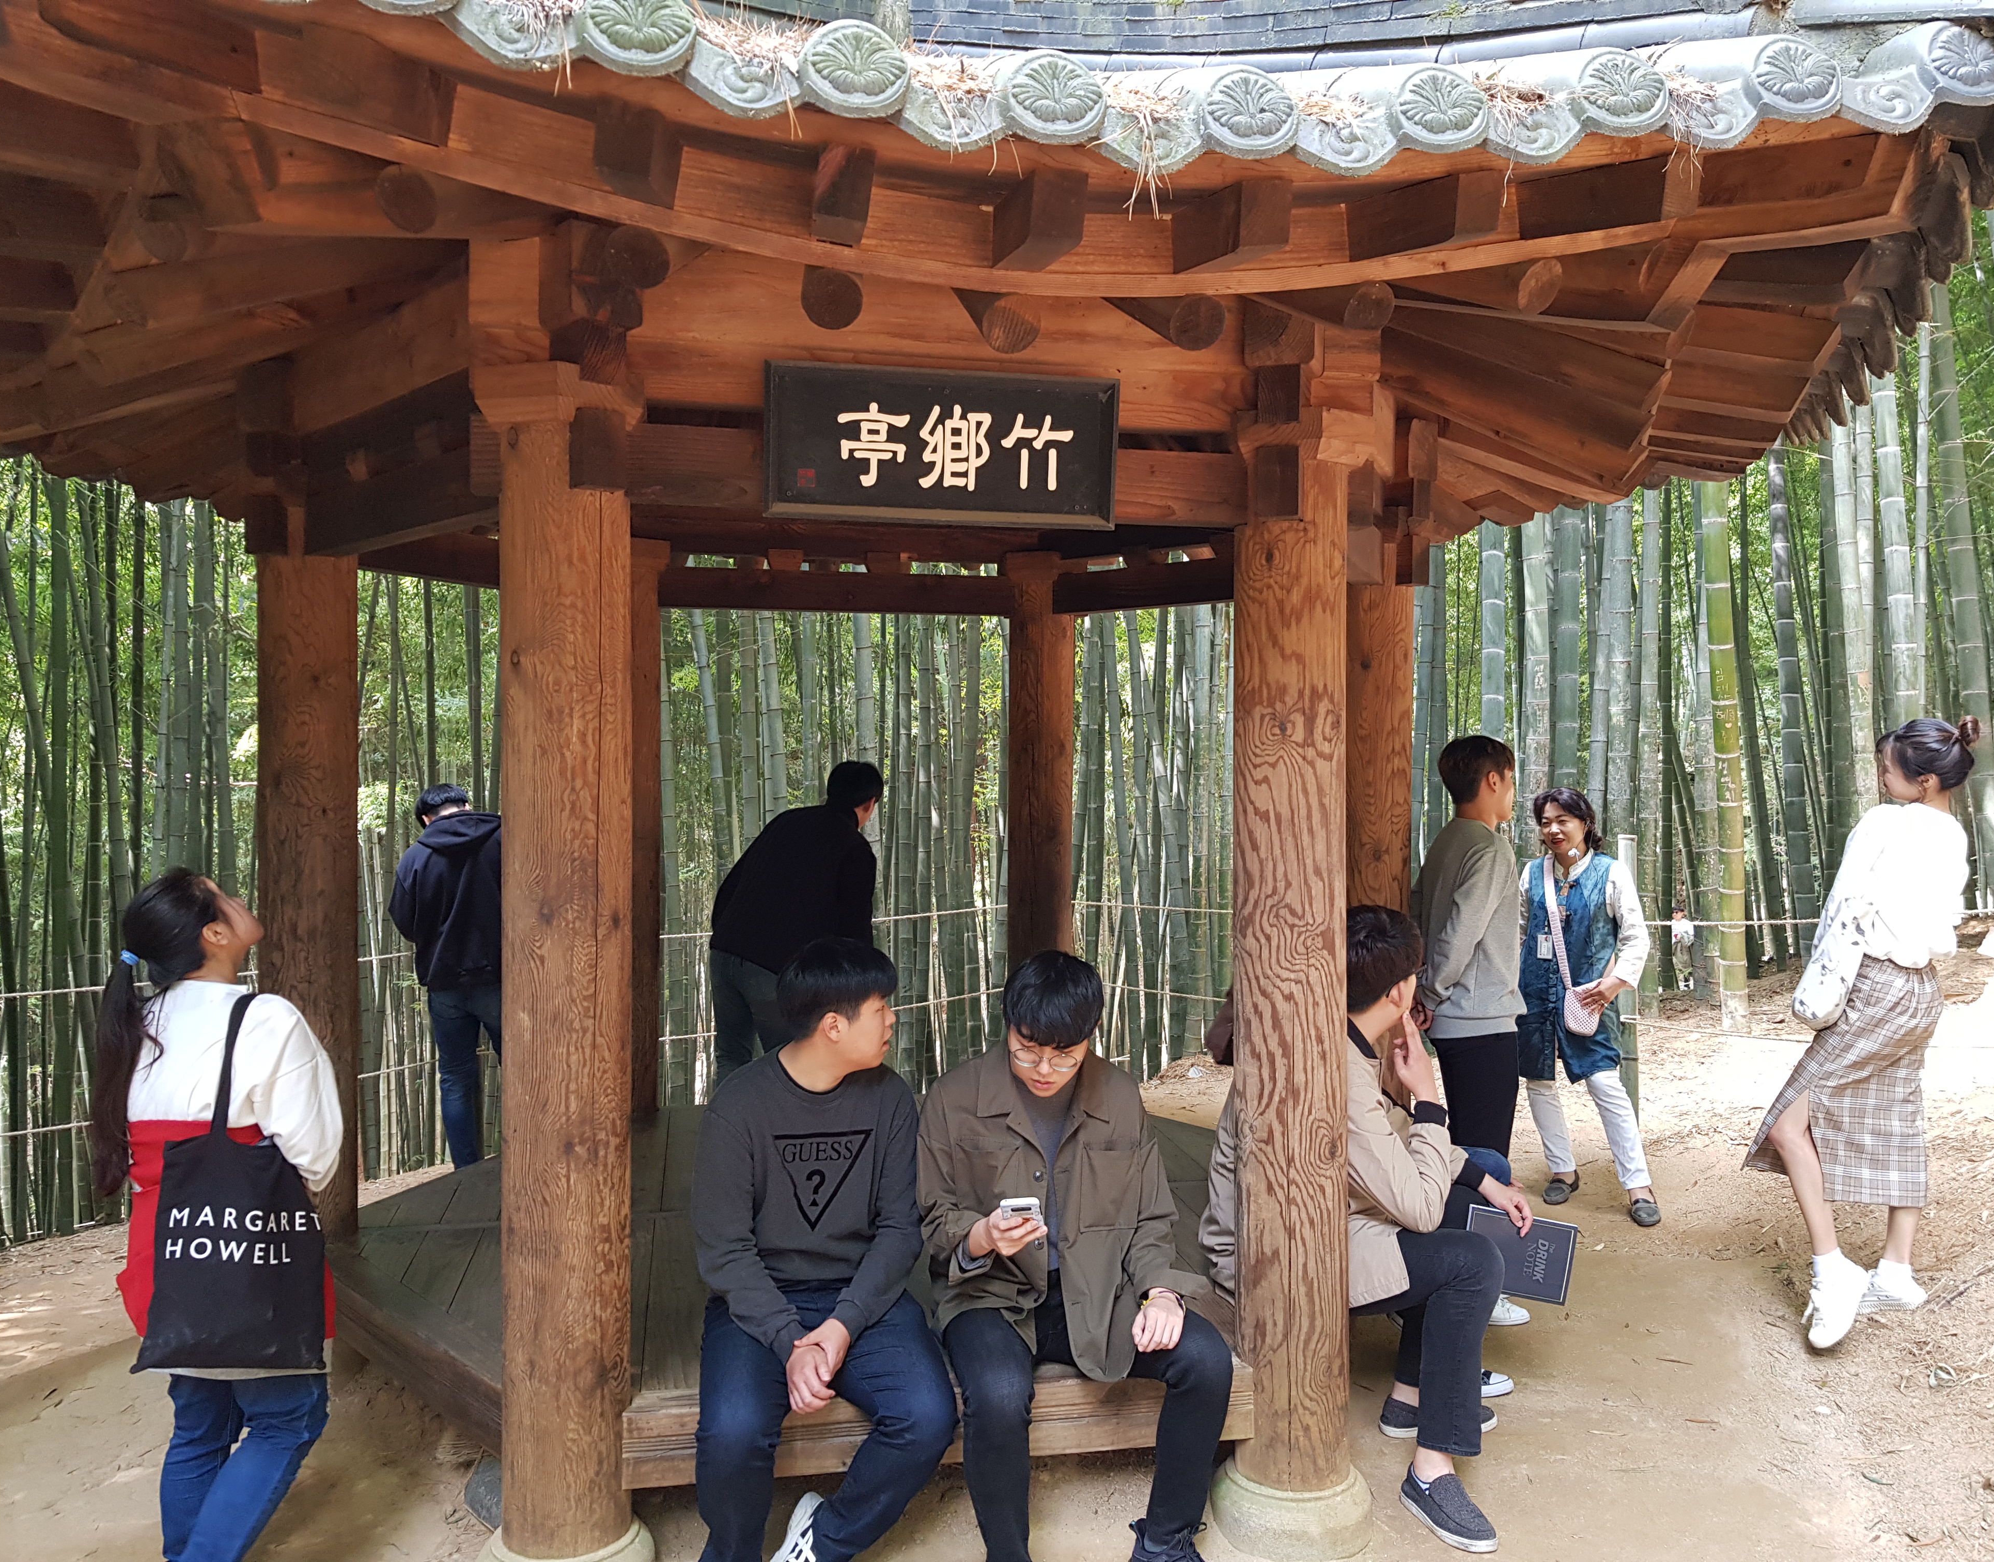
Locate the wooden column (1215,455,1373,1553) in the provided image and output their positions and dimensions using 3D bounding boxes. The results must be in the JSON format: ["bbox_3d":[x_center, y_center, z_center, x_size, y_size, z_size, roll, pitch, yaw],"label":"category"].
[{"bbox_3d":[0.618,0.446,3.283,0.331,2.213,0.331,0,1,6],"label":"wooden column"}]

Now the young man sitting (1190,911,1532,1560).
[{"bbox_3d":[0.847,0.917,3.580,0.664,1.258,0.629,0,1,19],"label":"young man sitting"}]

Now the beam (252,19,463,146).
[{"bbox_3d":[-0.838,-0.912,2.063,0.075,0.107,0.331,0,14,9],"label":"beam"}]

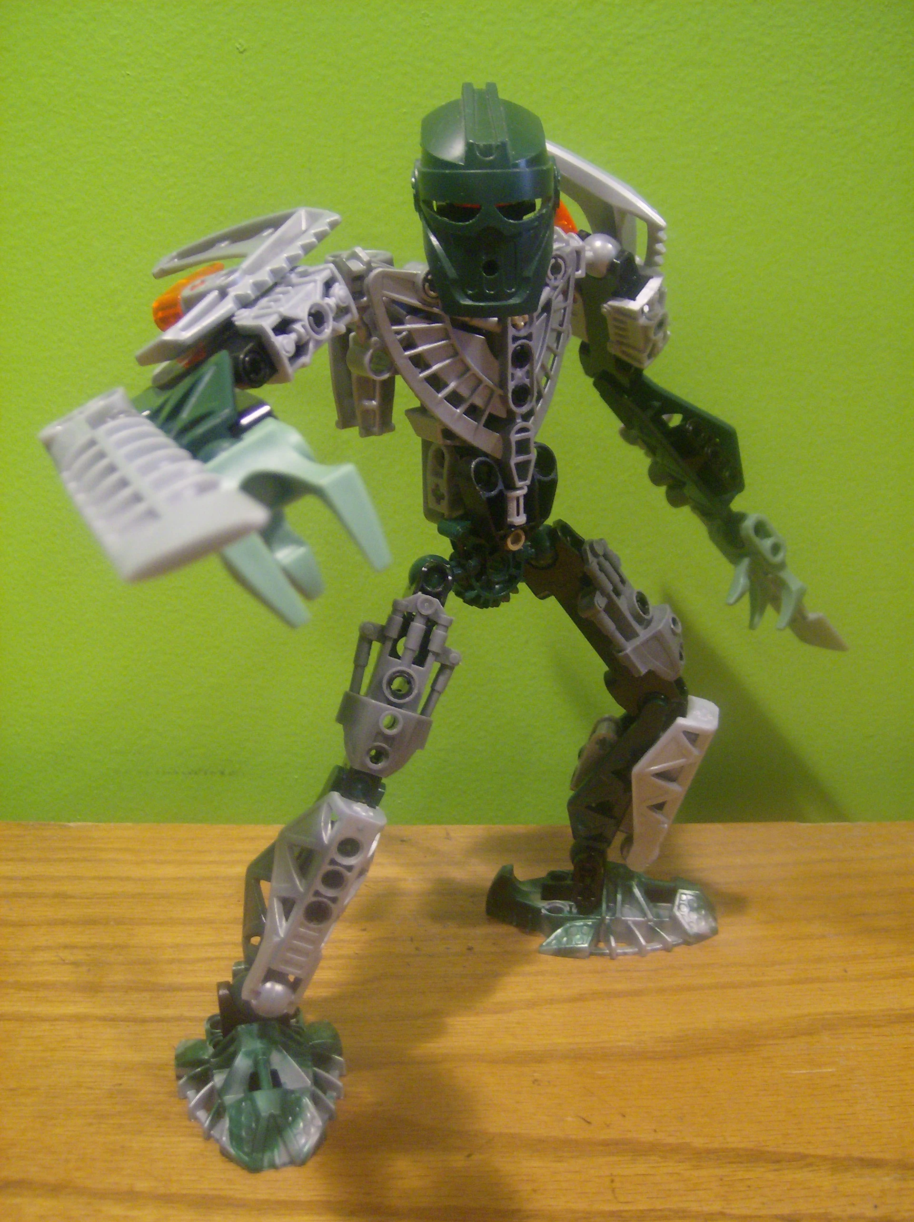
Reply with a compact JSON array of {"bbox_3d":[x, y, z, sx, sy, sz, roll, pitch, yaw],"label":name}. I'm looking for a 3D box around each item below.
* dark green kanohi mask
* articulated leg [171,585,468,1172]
[{"bbox_3d":[0.006,-0.082,0.255,0.030,0.046,0.029,-3,20,-1],"label":"dark green kanohi mask"},{"bbox_3d":[-0.032,0.050,0.280,0.062,0.116,0.065,-3,12,-13],"label":"articulated leg"}]

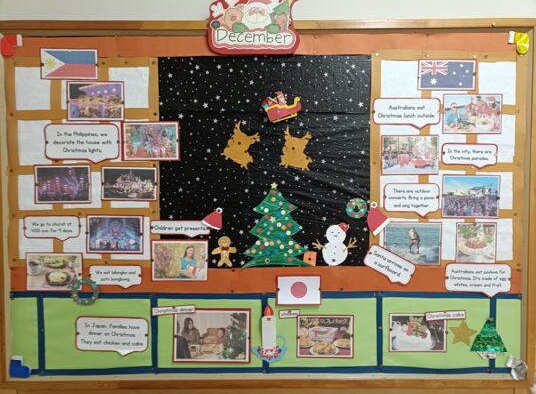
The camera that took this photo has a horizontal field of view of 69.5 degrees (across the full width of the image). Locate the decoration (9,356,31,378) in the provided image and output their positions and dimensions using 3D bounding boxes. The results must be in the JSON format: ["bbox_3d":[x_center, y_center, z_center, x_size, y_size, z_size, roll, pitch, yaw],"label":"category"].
[{"bbox_3d":[-0.864,0.595,1.350,0.075,0.080,0.015,0,2,0],"label":"decoration"}]

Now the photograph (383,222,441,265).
[{"bbox_3d":[0.499,0.162,1.335,0.201,0.149,0.008,0,2,0],"label":"photograph"}]

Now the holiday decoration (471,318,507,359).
[{"bbox_3d":[0.769,0.491,1.344,0.130,0.146,0.012,0,2,0],"label":"holiday decoration"}]

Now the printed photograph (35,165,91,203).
[{"bbox_3d":[-0.693,-0.040,1.301,0.193,0.128,0.008,0,2,0],"label":"printed photograph"}]

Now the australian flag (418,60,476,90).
[{"bbox_3d":[0.612,-0.415,1.318,0.196,0.102,0.008,1,2,0],"label":"australian flag"}]

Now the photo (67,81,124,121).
[{"bbox_3d":[-0.589,-0.327,1.323,0.195,0.132,0.008,0,2,0],"label":"photo"}]

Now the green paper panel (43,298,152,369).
[{"bbox_3d":[-0.582,0.468,1.316,0.375,0.247,0.008,0,2,0],"label":"green paper panel"}]

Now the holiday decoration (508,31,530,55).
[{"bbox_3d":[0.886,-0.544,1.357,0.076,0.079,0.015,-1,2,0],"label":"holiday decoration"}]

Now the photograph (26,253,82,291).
[{"bbox_3d":[-0.766,0.270,1.385,0.201,0.136,0.008,0,2,0],"label":"photograph"}]

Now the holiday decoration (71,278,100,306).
[{"bbox_3d":[-0.656,0.342,1.383,0.098,0.101,0.015,0,2,0],"label":"holiday decoration"}]

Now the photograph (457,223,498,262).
[{"bbox_3d":[0.748,0.171,1.382,0.145,0.156,0.008,1,2,0],"label":"photograph"}]

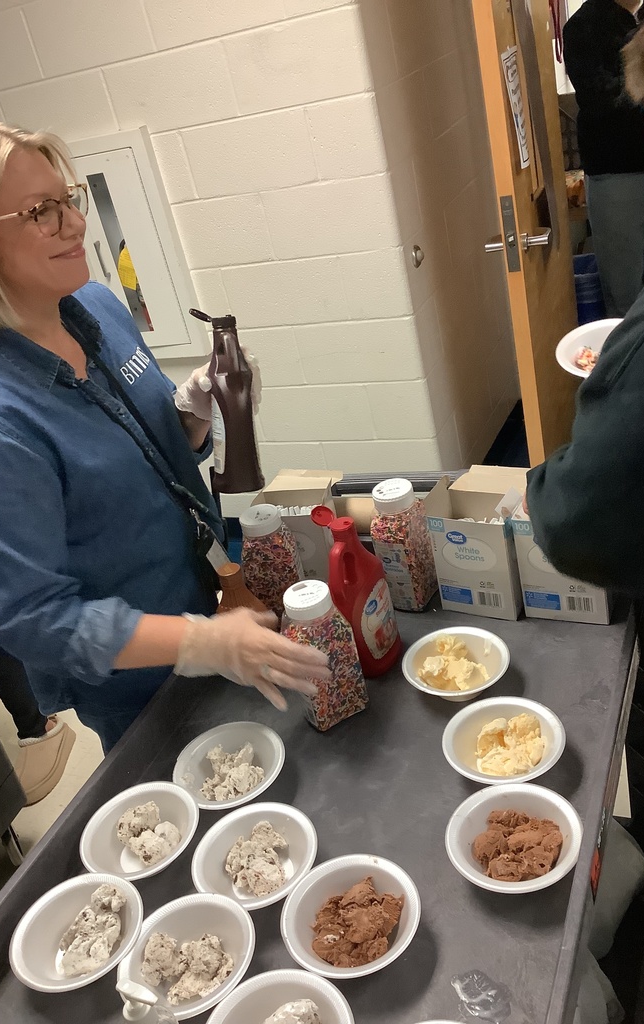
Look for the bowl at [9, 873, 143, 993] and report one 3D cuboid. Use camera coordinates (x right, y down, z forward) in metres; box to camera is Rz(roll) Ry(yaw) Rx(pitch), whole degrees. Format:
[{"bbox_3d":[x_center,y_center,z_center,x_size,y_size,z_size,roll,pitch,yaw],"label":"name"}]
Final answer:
[{"bbox_3d":[-0.269,0.482,1.031,0.151,0.045,0.151,-14,28,0],"label":"bowl"}]

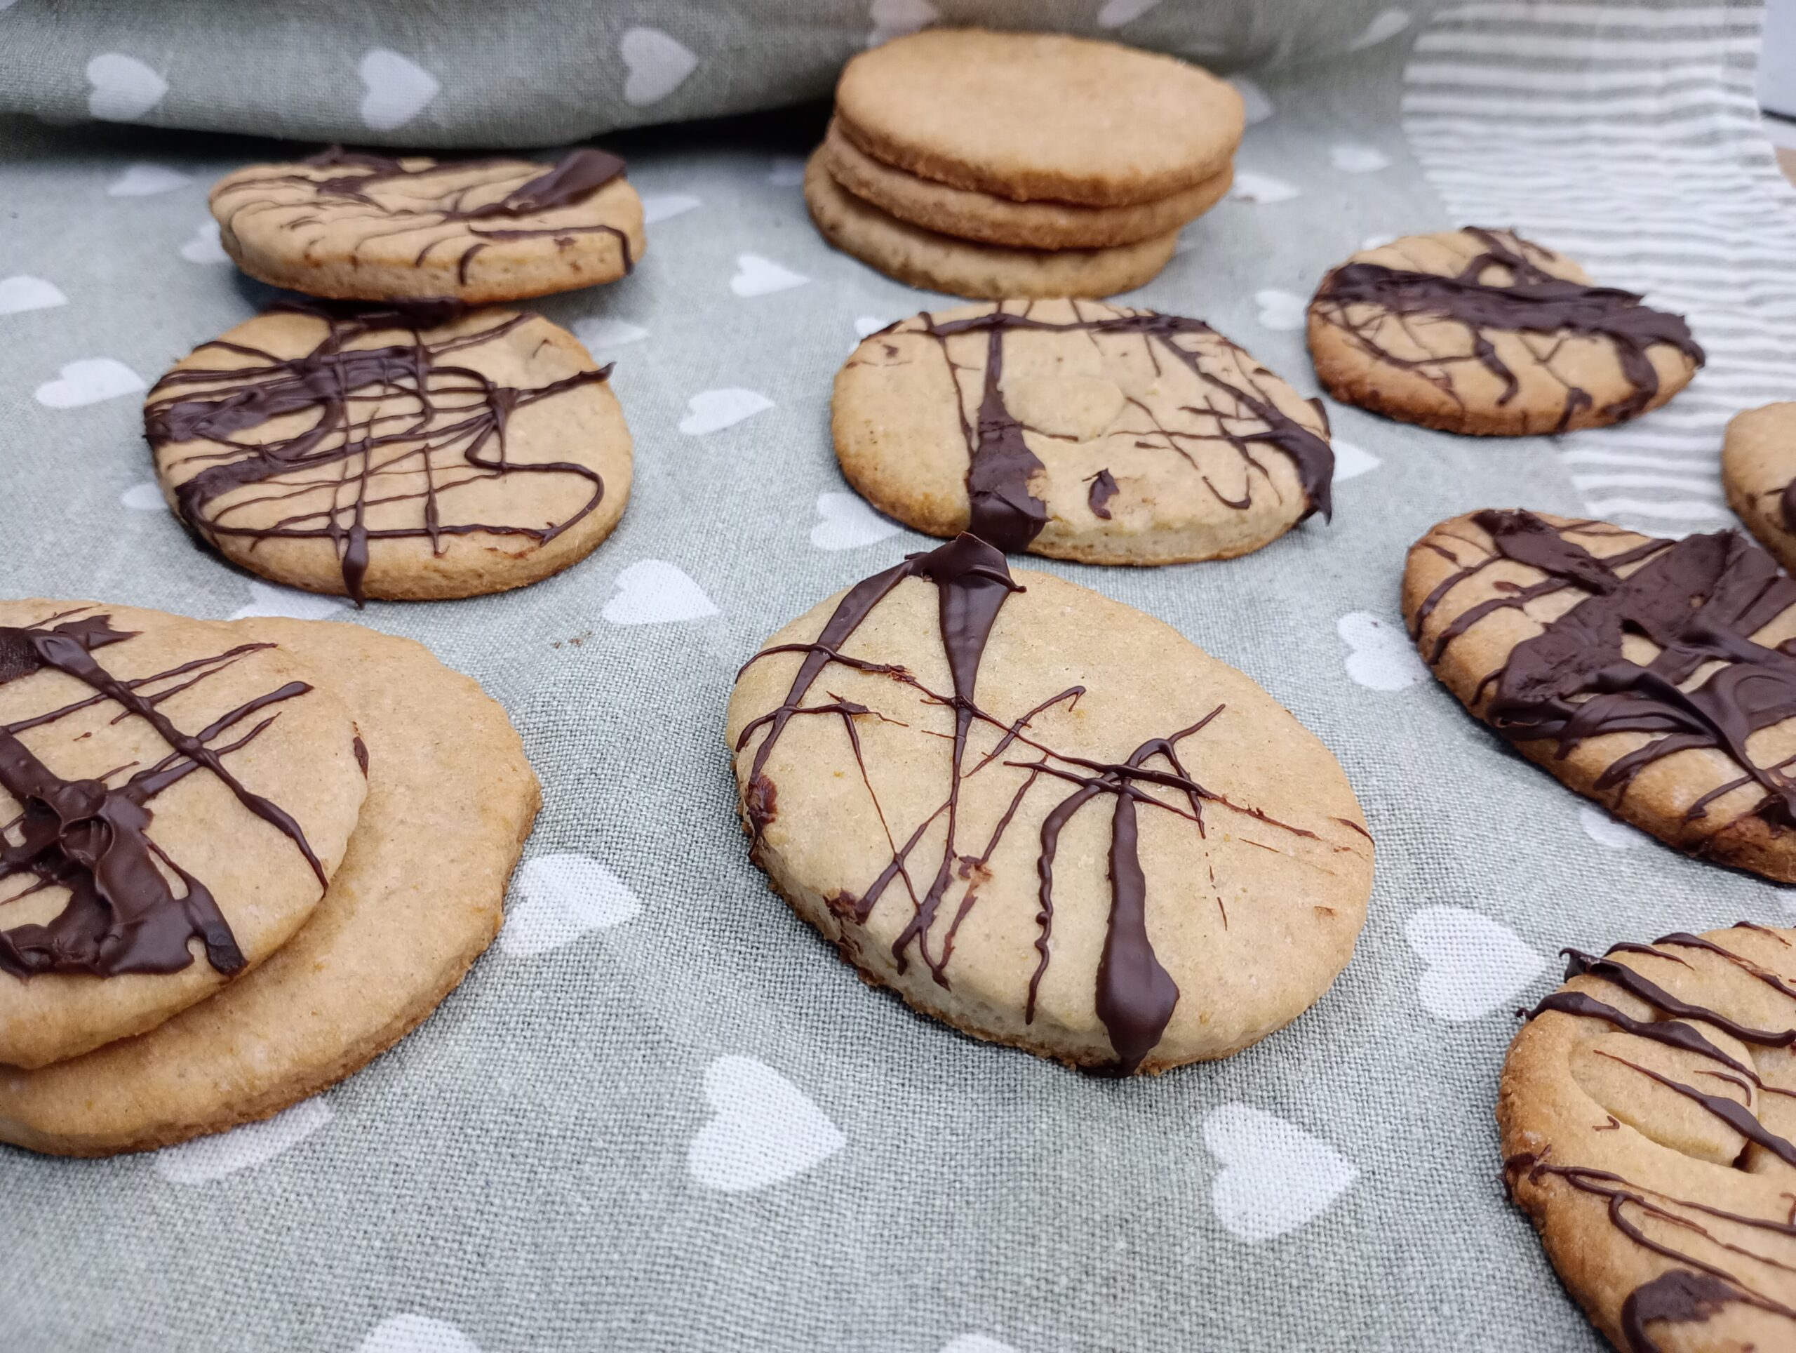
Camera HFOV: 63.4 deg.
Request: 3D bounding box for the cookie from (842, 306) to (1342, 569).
[{"bbox_3d":[0.028,-0.041,0.227,0.076,0.008,0.069,9,41,5],"label":"cookie"}]

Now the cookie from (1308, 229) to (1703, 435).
[{"bbox_3d":[0.106,-0.062,0.259,0.070,0.008,0.061,-23,48,-28],"label":"cookie"}]

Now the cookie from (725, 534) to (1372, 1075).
[{"bbox_3d":[0.016,0.010,0.166,0.070,0.009,0.073,5,41,0],"label":"cookie"}]

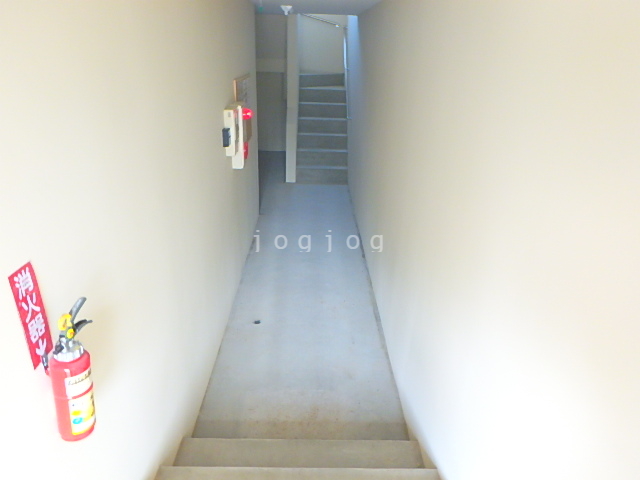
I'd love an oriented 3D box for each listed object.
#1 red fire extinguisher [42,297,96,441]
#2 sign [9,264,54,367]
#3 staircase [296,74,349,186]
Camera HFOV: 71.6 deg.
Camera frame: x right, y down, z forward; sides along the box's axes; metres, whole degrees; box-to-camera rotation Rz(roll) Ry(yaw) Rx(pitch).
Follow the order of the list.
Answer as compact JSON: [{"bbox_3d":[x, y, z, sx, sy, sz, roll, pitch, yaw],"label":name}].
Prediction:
[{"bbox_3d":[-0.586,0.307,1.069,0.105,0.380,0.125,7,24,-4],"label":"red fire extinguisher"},{"bbox_3d":[-0.646,0.173,1.004,0.008,0.240,0.079,2,24,-2],"label":"sign"},{"bbox_3d":[0.046,-1.926,7.497,0.820,1.480,1.950,2,24,-2],"label":"staircase"}]

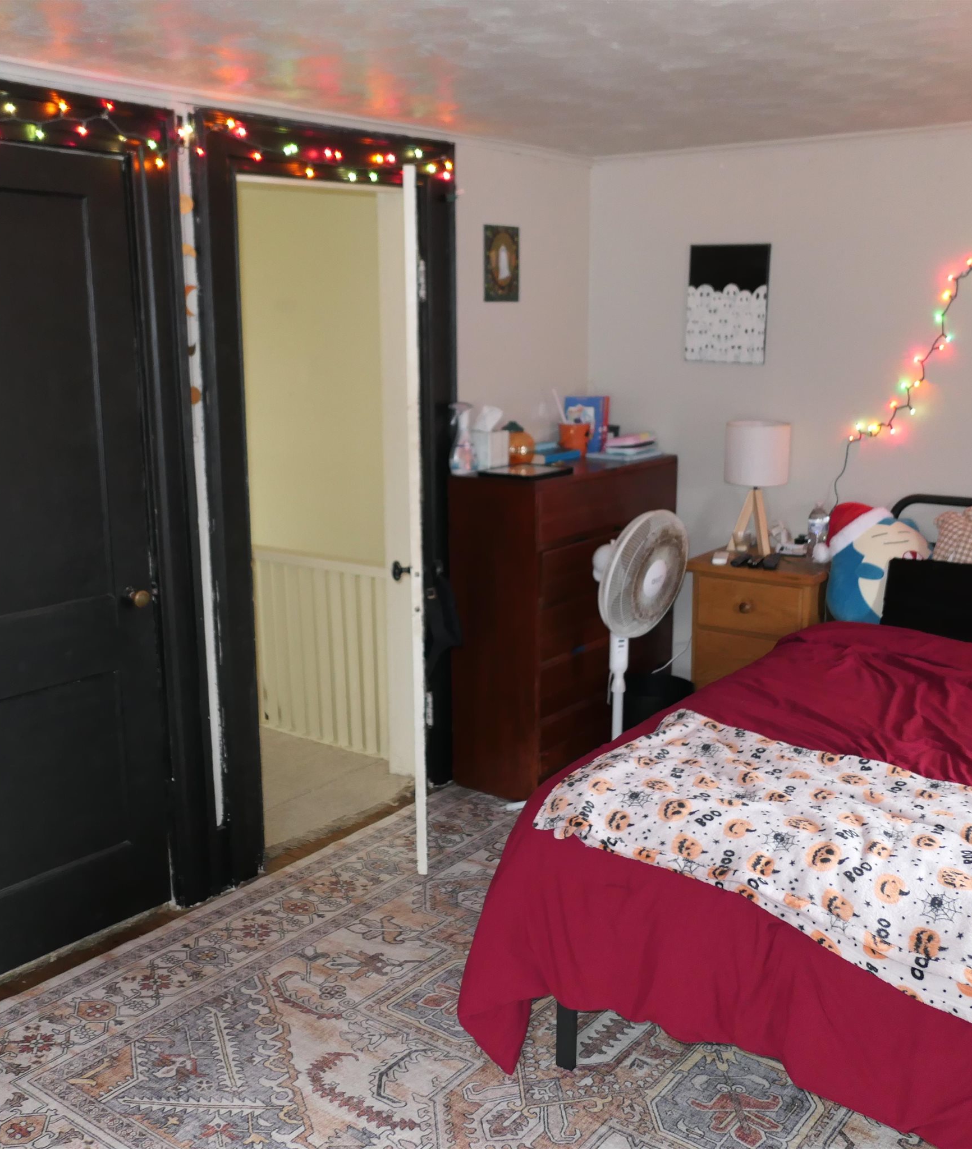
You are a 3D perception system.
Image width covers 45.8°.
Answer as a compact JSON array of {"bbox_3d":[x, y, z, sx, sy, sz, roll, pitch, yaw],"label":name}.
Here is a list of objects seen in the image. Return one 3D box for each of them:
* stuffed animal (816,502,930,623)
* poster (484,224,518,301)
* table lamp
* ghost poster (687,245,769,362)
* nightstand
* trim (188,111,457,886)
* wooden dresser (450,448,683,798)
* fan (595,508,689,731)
[{"bbox_3d":[1.208,-0.021,3.585,0.340,0.400,0.290,1,4,2],"label":"stuffed animal"},{"bbox_3d":[0.066,-1.093,4.048,0.015,0.256,0.193,10,16,39],"label":"poster"},{"bbox_3d":[0.941,-0.297,3.984,0.235,0.470,0.235,10,16,39],"label":"table lamp"},{"bbox_3d":[0.856,-0.965,4.104,0.314,0.408,0.020,10,16,39],"label":"ghost poster"},{"bbox_3d":[1.002,0.368,3.984,0.490,0.835,0.400,10,16,39],"label":"nightstand"},{"bbox_3d":[-0.440,-0.252,3.644,0.160,2.180,1.040,10,16,39],"label":"trim"},{"bbox_3d":[0.306,0.149,4.308,0.410,1.115,0.860,10,16,39],"label":"wooden dresser"},{"bbox_3d":[0.464,0.312,3.778,0.440,1.020,0.470,10,16,39],"label":"fan"}]

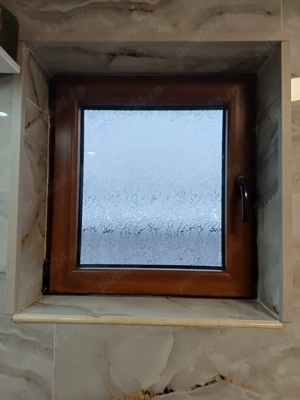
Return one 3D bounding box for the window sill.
[{"bbox_3d":[-0.007,0.315,0.829,0.688,0.020,0.193,1,-2,2],"label":"window sill"}]

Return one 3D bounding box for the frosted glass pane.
[{"bbox_3d":[0.005,-0.041,0.940,0.460,0.512,0.024,1,-2,2],"label":"frosted glass pane"}]

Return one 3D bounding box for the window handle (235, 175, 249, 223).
[{"bbox_3d":[0.283,-0.002,0.881,0.033,0.141,0.055,1,-2,2],"label":"window handle"}]

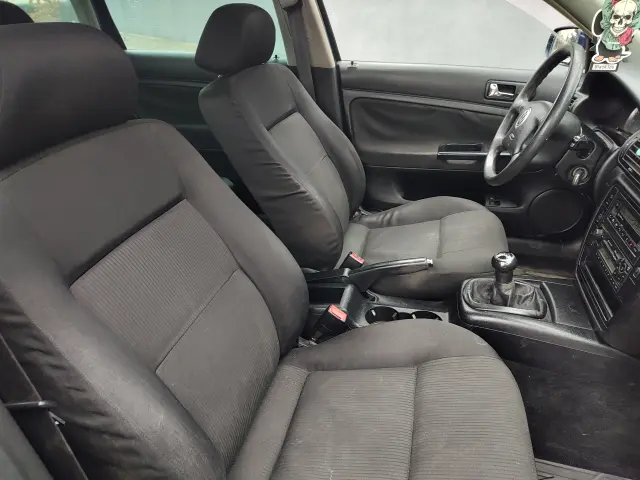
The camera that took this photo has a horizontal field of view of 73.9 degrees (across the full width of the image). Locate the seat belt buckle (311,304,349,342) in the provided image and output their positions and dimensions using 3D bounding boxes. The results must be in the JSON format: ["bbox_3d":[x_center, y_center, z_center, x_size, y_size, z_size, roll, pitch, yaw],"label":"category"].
[{"bbox_3d":[0.021,0.195,0.989,0.052,0.095,0.030,40,32,-8],"label":"seat belt buckle"}]

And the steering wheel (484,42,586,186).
[{"bbox_3d":[0.576,-0.311,1.115,0.110,0.385,0.385,25,33,2],"label":"steering wheel"}]

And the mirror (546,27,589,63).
[{"bbox_3d":[0.871,-0.670,1.473,0.100,0.140,0.205,0,29,0],"label":"mirror"}]

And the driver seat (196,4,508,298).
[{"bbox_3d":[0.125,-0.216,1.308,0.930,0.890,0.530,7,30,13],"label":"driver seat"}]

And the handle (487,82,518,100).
[{"bbox_3d":[0.597,-0.488,1.397,0.095,0.060,0.035,7,30,13],"label":"handle"}]

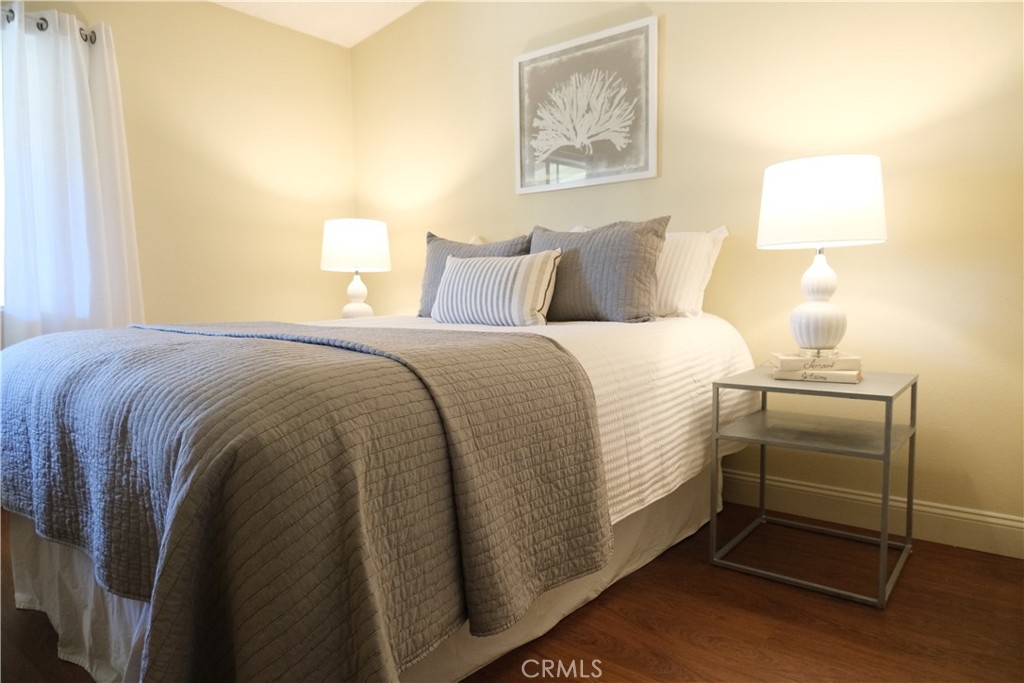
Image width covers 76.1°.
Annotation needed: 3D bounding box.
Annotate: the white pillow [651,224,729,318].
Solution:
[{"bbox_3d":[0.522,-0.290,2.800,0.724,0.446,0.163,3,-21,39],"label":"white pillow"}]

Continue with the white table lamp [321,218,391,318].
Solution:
[{"bbox_3d":[-0.840,-0.335,3.562,0.379,0.618,0.379,3,6,39],"label":"white table lamp"}]

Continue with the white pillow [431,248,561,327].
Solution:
[{"bbox_3d":[-0.074,-0.217,2.630,0.603,0.307,0.151,3,-17,39],"label":"white pillow"}]

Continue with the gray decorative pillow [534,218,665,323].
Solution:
[{"bbox_3d":[0.317,-0.282,2.610,0.639,0.428,0.181,3,-13,39],"label":"gray decorative pillow"}]

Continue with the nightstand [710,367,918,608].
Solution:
[{"bbox_3d":[1.002,0.424,2.162,0.505,0.603,0.482,3,6,39],"label":"nightstand"}]

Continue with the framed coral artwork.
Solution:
[{"bbox_3d":[0.319,-1.073,3.075,0.790,0.679,0.027,3,6,39],"label":"framed coral artwork"}]

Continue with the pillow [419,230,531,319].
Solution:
[{"bbox_3d":[-0.173,-0.313,3.053,0.657,0.428,0.175,3,-12,39],"label":"pillow"}]

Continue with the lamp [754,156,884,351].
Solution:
[{"bbox_3d":[0.998,-0.257,2.120,0.379,0.618,0.379,3,6,39],"label":"lamp"}]

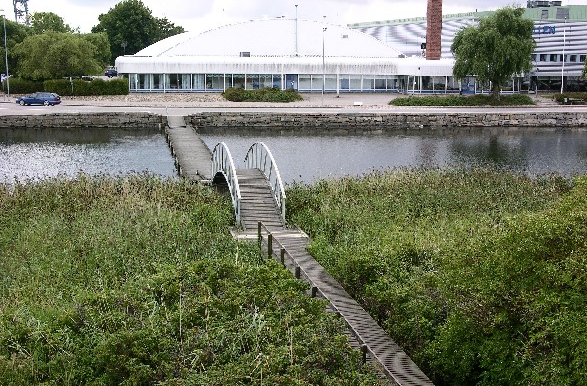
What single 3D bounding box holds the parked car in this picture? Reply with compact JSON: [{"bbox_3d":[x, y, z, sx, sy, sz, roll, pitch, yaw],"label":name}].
[{"bbox_3d":[-27.155,-10.066,97.707,4.600,1.460,1.760,1,10,8],"label":"parked car"}]

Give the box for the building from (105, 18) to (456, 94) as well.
[{"bbox_3d":[-0.968,-19.579,127.526,42.000,9.800,34.000,0,10,0],"label":"building"}]

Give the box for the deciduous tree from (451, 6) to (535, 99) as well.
[{"bbox_3d":[22.371,-15.833,103.818,9.500,10.600,9.000,0,10,0],"label":"deciduous tree"}]

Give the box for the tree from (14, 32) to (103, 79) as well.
[{"bbox_3d":[-31.346,-17.723,122.772,11.800,7.800,10.500,0,10,0],"label":"tree"}]

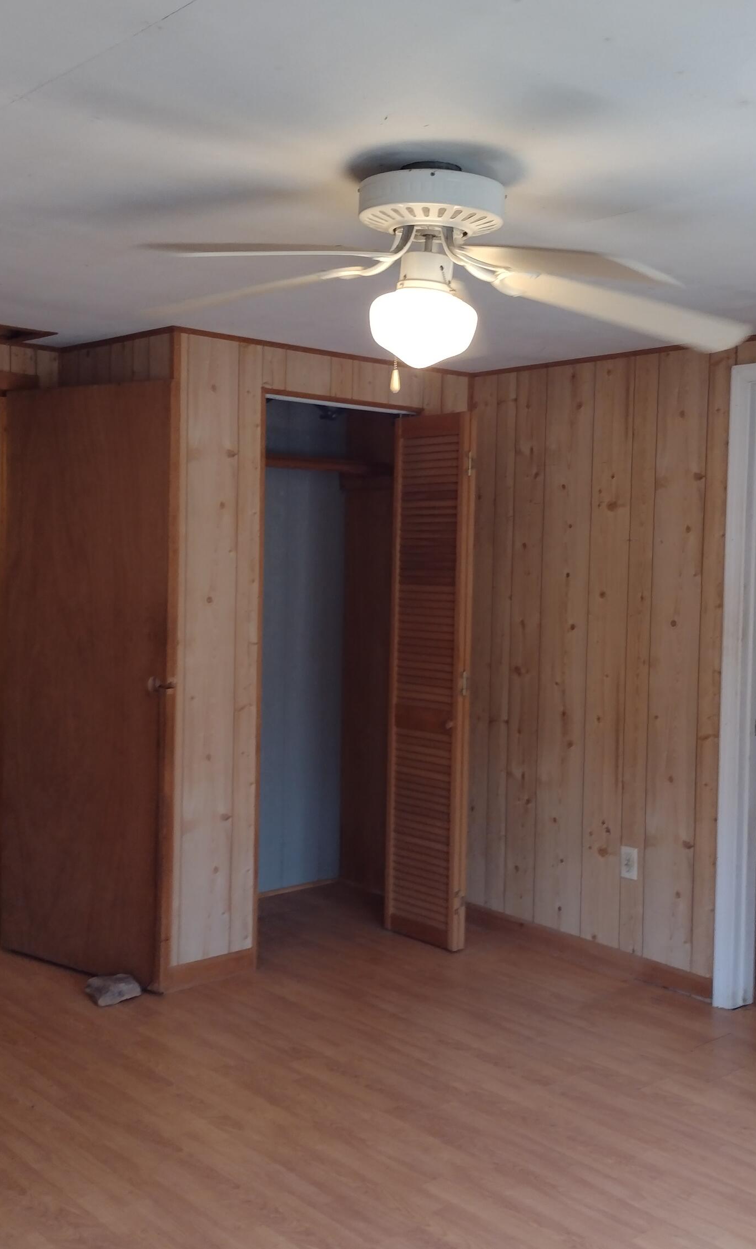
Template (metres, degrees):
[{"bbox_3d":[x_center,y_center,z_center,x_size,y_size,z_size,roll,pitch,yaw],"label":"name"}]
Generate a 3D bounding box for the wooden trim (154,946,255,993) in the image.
[{"bbox_3d":[-0.584,1.193,4.499,0.400,0.087,0.022,-1,3,-41],"label":"wooden trim"}]

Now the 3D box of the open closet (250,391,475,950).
[{"bbox_3d":[-0.241,0.195,4.992,0.825,2.055,0.786,-1,3,-41],"label":"open closet"}]

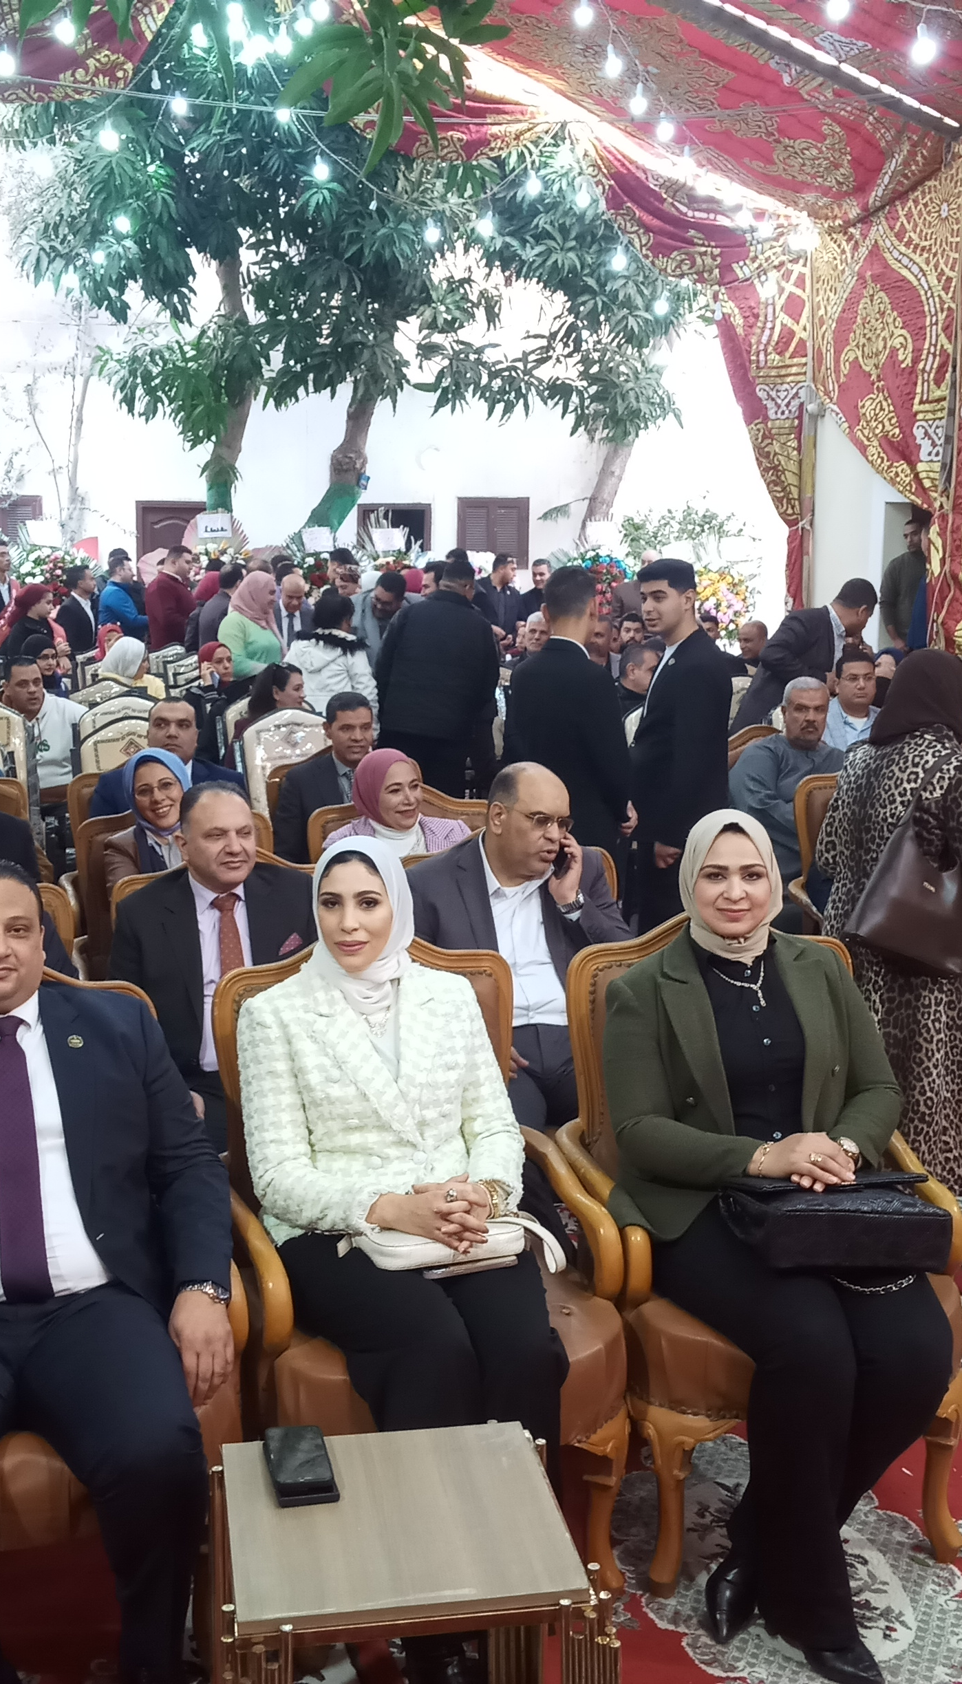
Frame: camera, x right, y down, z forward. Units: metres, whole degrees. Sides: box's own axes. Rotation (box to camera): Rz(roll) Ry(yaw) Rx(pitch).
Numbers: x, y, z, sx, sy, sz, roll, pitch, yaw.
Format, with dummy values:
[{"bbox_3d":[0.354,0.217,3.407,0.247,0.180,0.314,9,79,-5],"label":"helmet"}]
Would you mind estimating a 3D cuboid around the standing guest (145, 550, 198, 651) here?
[{"bbox_3d":[-2.197,-1.214,12.977,0.360,1.770,0.520,0,9,-2],"label":"standing guest"}]

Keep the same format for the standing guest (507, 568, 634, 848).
[{"bbox_3d":[0.305,-0.094,6.264,0.470,1.730,0.310,3,10,20],"label":"standing guest"}]

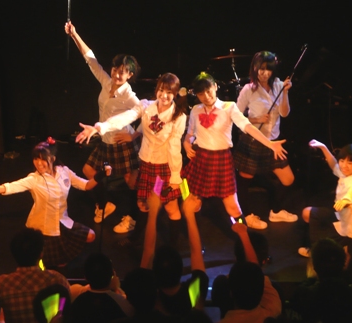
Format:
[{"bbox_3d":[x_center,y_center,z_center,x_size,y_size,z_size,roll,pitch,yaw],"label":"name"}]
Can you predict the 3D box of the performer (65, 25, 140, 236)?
[{"bbox_3d":[-0.594,-0.304,9.781,0.620,1.760,0.520,10,20,29],"label":"performer"}]

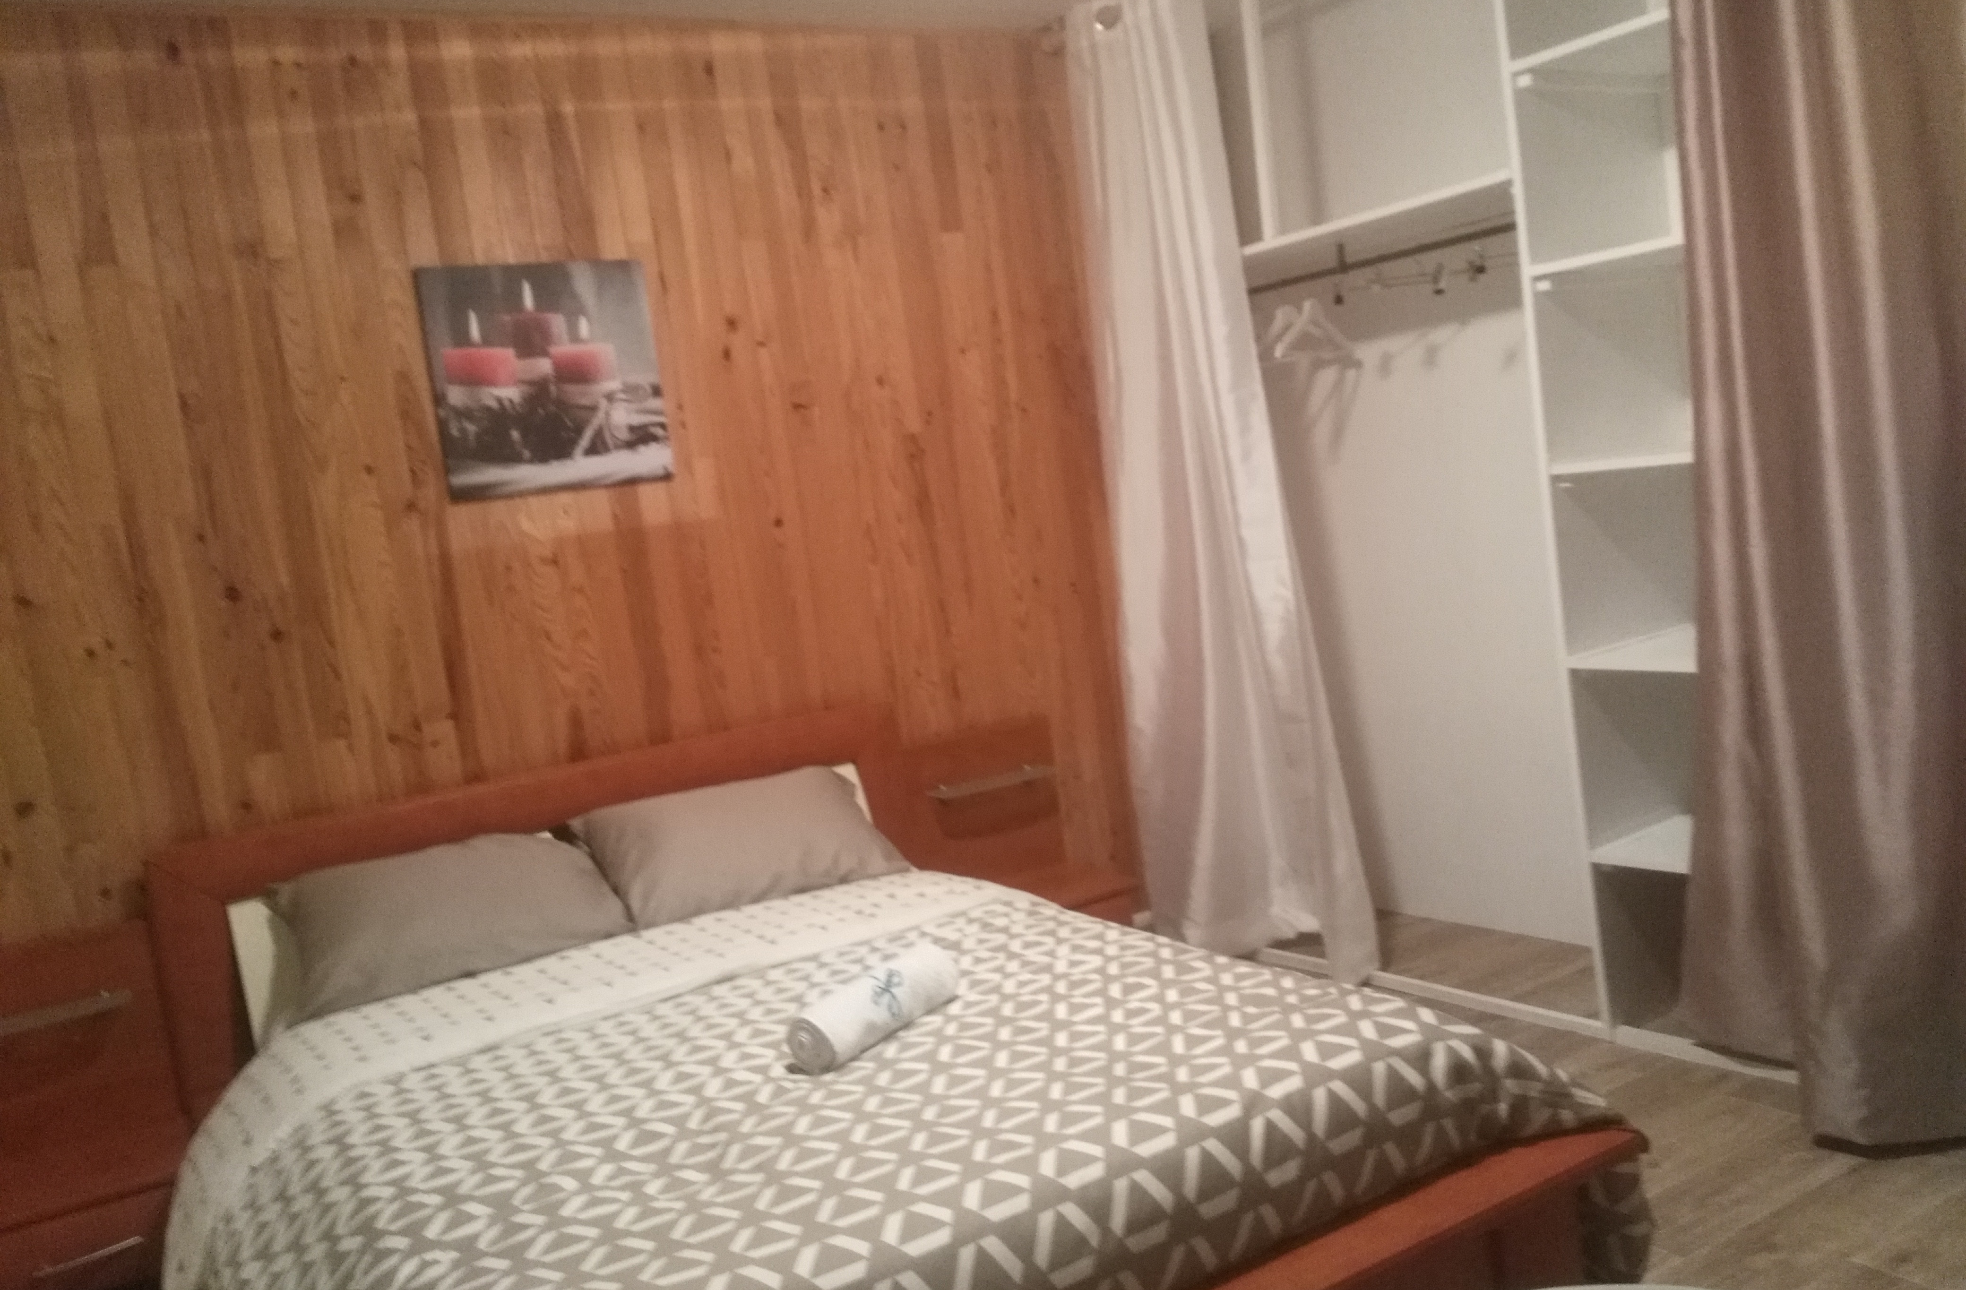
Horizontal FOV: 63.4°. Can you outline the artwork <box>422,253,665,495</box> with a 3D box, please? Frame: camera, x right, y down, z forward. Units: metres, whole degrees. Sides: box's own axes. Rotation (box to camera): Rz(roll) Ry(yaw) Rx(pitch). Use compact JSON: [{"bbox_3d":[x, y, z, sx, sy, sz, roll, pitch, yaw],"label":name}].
[{"bbox_3d":[-0.958,-0.588,3.517,0.500,0.500,0.025,-11,6,-32],"label":"artwork"}]

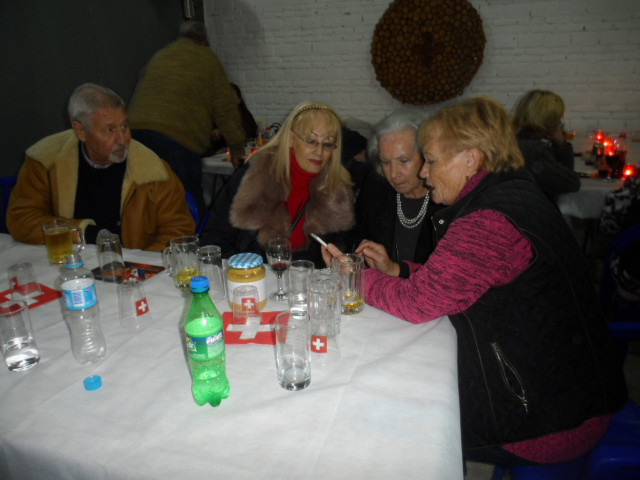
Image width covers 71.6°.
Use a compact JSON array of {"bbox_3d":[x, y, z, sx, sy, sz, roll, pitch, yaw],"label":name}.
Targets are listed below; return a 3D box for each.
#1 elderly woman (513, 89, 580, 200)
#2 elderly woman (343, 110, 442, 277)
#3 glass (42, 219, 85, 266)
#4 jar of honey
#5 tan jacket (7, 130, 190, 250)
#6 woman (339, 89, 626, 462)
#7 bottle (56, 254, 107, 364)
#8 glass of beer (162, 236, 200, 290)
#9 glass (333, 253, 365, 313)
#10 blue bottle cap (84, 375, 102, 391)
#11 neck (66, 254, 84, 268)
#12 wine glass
[{"bbox_3d":[1.150,-0.127,2.329,0.680,1.230,0.480,-9,21,-24],"label":"elderly woman"},{"bbox_3d":[0.280,0.183,1.505,0.480,1.190,0.640,4,20,11],"label":"elderly woman"},{"bbox_3d":[-0.824,0.011,1.438,0.114,0.138,0.078,-2,16,-5],"label":"glass"},{"bbox_3d":[-0.183,0.105,1.130,0.096,0.120,0.096,0,16,0],"label":"jar of honey"},{"bbox_3d":[-0.801,-0.081,1.714,0.650,0.630,0.430,-2,16,-6],"label":"tan jacket"},{"bbox_3d":[0.427,0.273,1.184,0.740,1.230,0.520,6,17,22],"label":"woman"},{"bbox_3d":[-0.467,0.134,0.866,0.070,0.215,0.070,0,16,0],"label":"bottle"},{"bbox_3d":[-0.376,0.067,1.215,0.106,0.130,0.078,-6,20,-17],"label":"glass of beer"},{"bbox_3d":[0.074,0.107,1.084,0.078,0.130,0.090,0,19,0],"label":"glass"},{"bbox_3d":[-0.423,0.263,0.827,0.032,0.013,0.032,0,19,0],"label":"blue bottle cap"},{"bbox_3d":[-0.468,0.042,0.839,0.030,0.024,0.030,0,16,0],"label":"neck"},{"bbox_3d":[-0.103,0.076,1.163,0.067,0.156,0.067,0,16,0],"label":"wine glass"}]

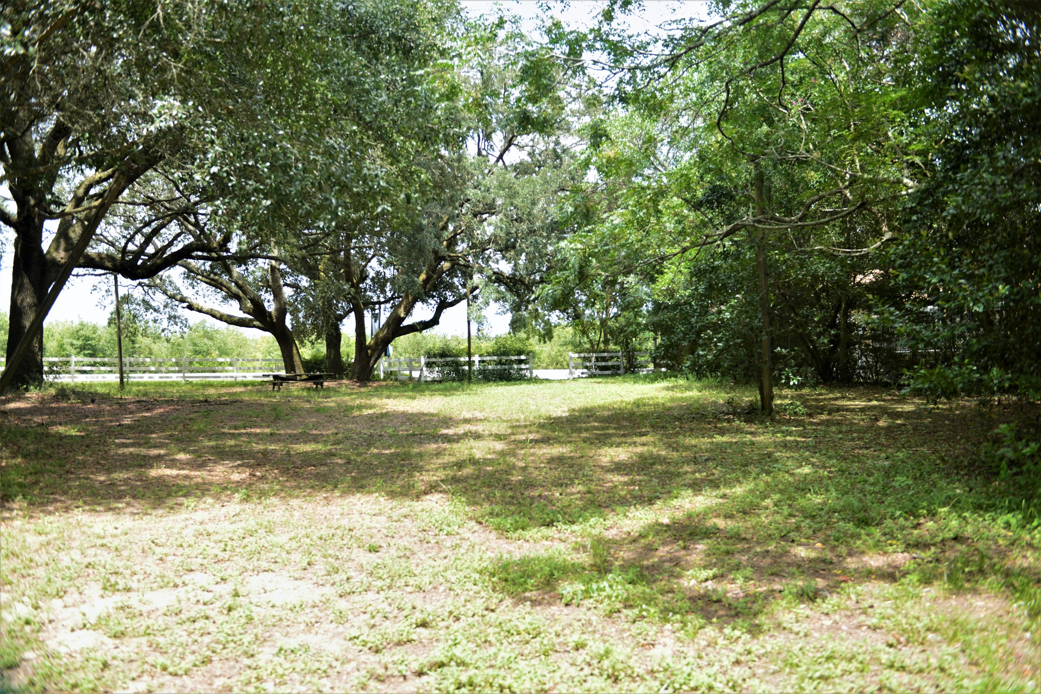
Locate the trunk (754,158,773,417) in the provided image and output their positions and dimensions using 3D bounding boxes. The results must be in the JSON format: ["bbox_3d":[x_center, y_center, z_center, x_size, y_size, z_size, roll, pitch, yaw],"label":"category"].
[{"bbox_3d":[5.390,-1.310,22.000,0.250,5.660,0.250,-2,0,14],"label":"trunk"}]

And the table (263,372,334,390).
[{"bbox_3d":[-7.820,1.320,34.500,2.450,0.730,1.500,-1,0,-12],"label":"table"}]

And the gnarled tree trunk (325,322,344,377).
[{"bbox_3d":[-8.520,0.160,45.000,0.780,2.600,0.780,-1,0,-12],"label":"gnarled tree trunk"}]

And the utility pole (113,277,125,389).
[{"bbox_3d":[-15.100,-0.540,37.000,0.180,4.400,0.180,-3,0,-22],"label":"utility pole"}]

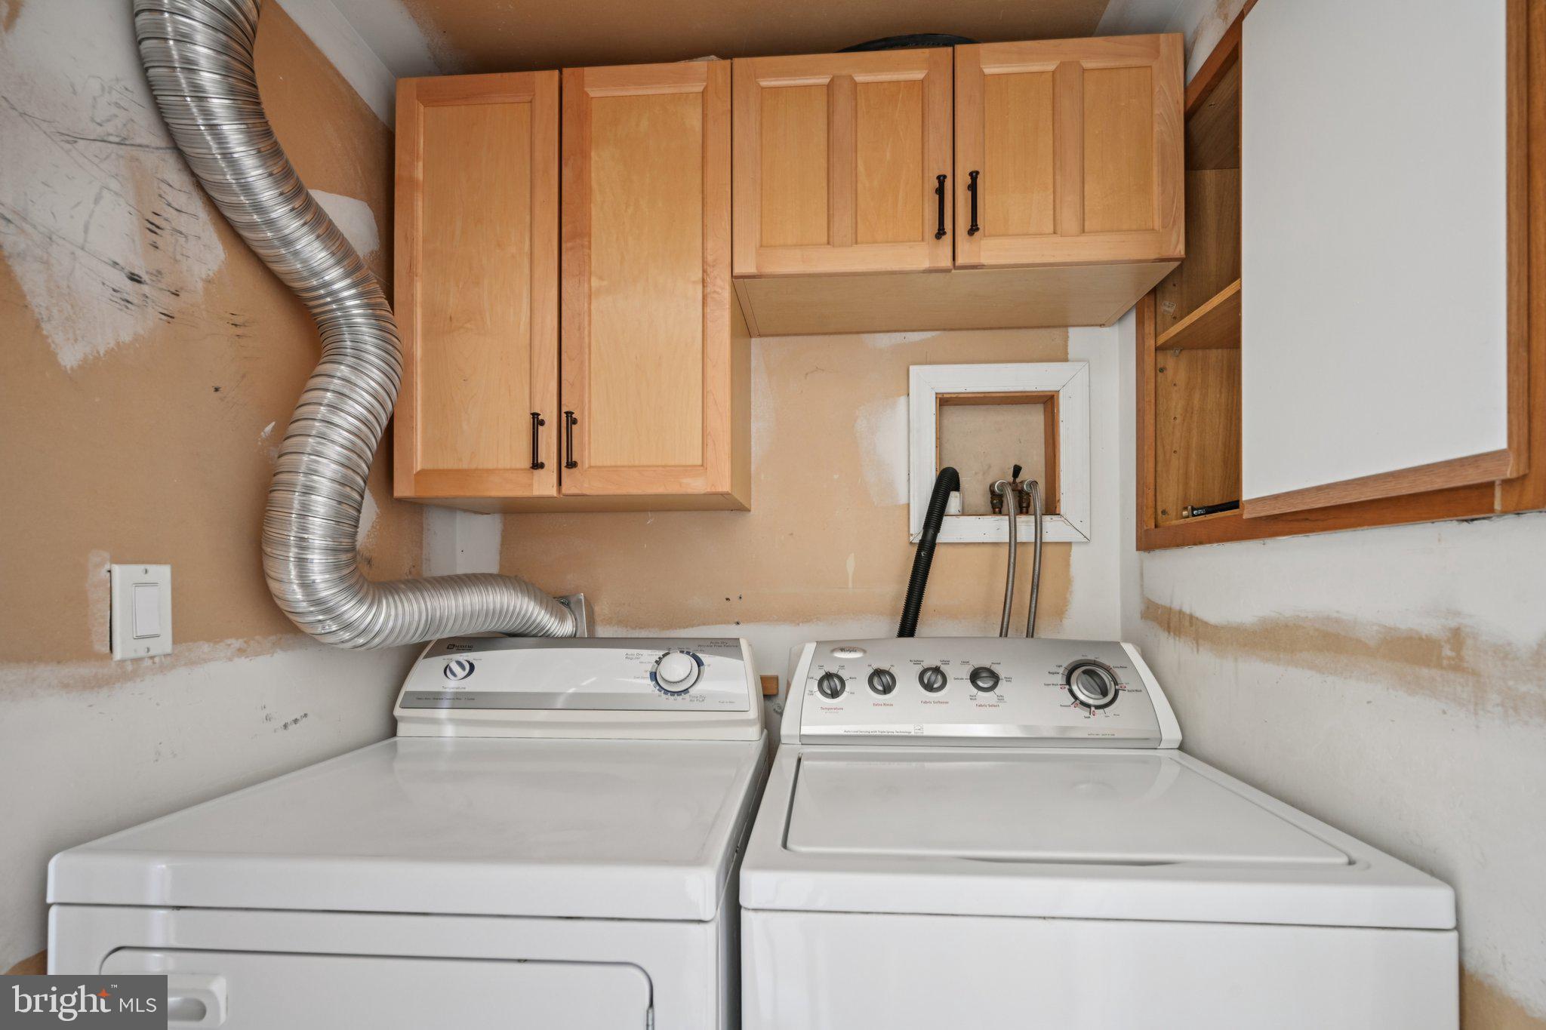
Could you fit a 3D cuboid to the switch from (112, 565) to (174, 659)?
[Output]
[{"bbox_3d":[-0.777,0.119,0.848,0.011,0.115,0.071,0,-3,6],"label":"switch"}]

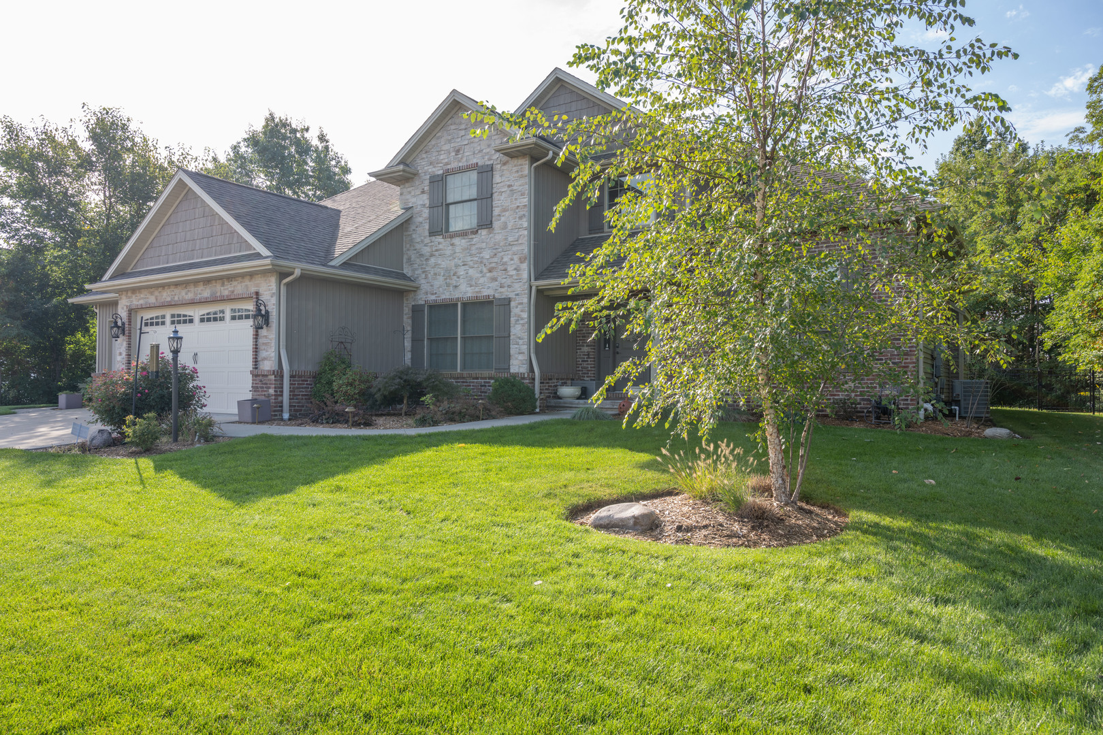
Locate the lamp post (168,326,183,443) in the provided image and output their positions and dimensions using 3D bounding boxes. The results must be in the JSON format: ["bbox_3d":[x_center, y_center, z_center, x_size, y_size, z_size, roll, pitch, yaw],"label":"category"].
[{"bbox_3d":[-6.234,0.279,12.200,0.225,1.945,0.225,1,-1,-27],"label":"lamp post"}]

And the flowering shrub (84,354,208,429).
[{"bbox_3d":[-7.100,0.452,12.850,1.850,1.400,1.650,1,-1,-29],"label":"flowering shrub"}]

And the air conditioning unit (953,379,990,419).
[{"bbox_3d":[9.638,0.704,16.866,0.735,0.830,0.735,-1,-1,33],"label":"air conditioning unit"}]

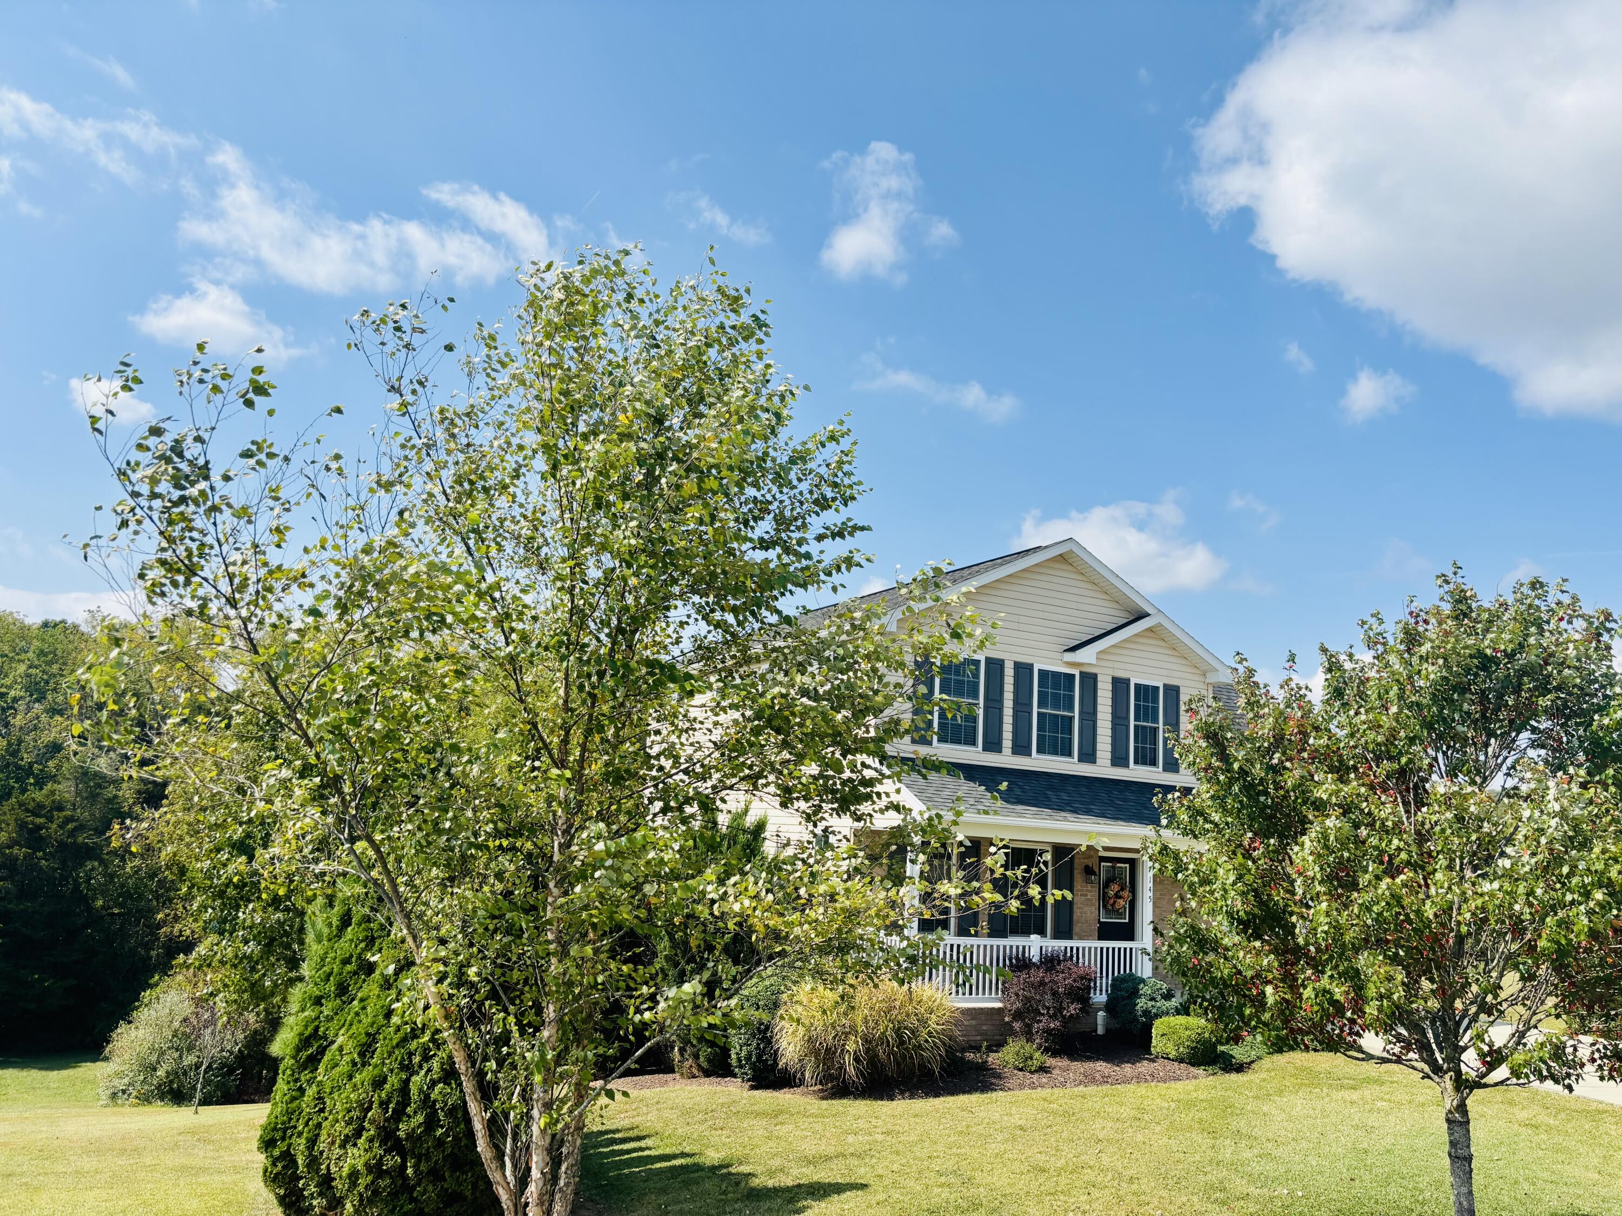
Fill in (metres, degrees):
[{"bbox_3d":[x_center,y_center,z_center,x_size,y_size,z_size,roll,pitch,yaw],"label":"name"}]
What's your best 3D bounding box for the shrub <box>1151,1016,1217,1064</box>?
[{"bbox_3d":[4.771,5.533,15.600,0.860,0.580,0.820,9,-12,-26],"label":"shrub"}]

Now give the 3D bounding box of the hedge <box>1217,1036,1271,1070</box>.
[{"bbox_3d":[5.506,5.691,15.500,0.800,0.420,0.750,9,-12,-26],"label":"hedge"}]

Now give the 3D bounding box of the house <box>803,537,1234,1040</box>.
[{"bbox_3d":[1.941,3.299,23.647,7.200,7.850,11.600,9,-12,-26],"label":"house"}]

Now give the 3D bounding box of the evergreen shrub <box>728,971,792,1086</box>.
[{"bbox_3d":[-0.530,4.718,13.600,0.850,1.200,0.850,3,-11,1],"label":"evergreen shrub"}]

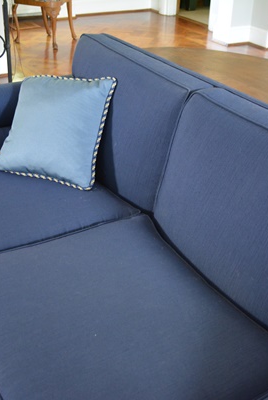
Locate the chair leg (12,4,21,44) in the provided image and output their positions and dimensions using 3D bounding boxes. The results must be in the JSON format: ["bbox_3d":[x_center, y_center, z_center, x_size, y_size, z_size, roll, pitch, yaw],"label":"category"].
[{"bbox_3d":[-1.279,-1.921,5.432,0.075,0.400,0.075,17,34,25],"label":"chair leg"}]

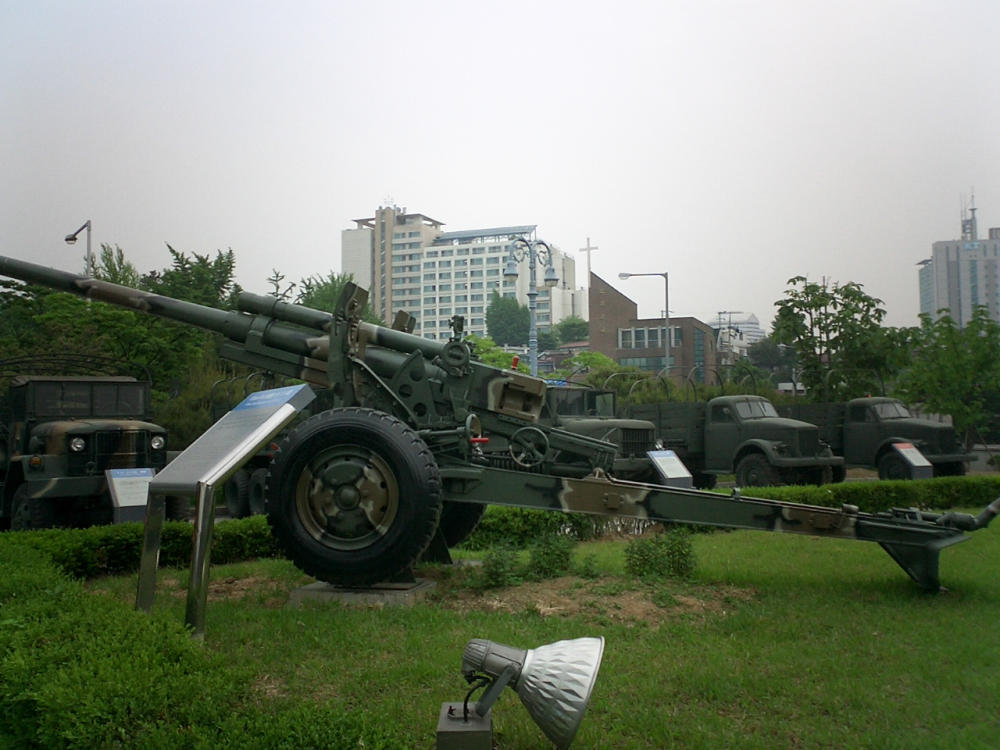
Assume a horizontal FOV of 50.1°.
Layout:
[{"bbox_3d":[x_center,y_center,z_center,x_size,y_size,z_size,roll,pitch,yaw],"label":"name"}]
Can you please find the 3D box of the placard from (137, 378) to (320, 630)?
[{"bbox_3d":[-1.424,0.674,5.575,0.691,1.235,0.740,2,-4,-36],"label":"placard"}]

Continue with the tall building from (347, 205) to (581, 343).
[{"bbox_3d":[-10.340,-16.421,290.243,61.000,51.000,25.000,-2,-3,24],"label":"tall building"}]

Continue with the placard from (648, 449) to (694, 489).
[{"bbox_3d":[3.214,1.961,20.066,0.660,1.036,0.578,1,-3,-30],"label":"placard"}]

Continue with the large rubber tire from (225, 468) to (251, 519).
[{"bbox_3d":[-5.186,2.363,21.108,0.270,1.030,1.030,1,-3,-28],"label":"large rubber tire"}]

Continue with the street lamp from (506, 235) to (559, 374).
[{"bbox_3d":[0.983,-0.527,33.071,1.650,7.490,0.450,1,-3,-25],"label":"street lamp"}]

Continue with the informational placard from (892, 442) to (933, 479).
[{"bbox_3d":[9.215,2.077,23.712,0.660,1.081,0.578,1,-3,-30],"label":"informational placard"}]

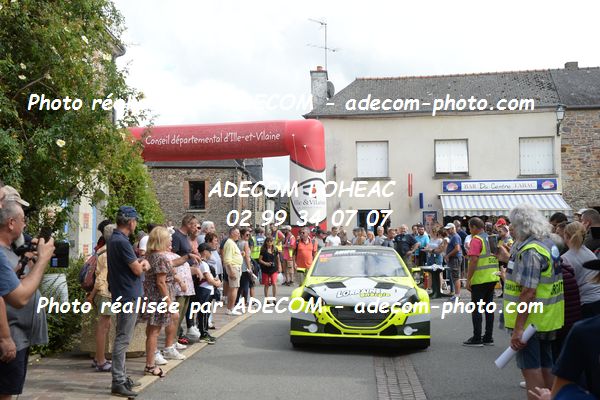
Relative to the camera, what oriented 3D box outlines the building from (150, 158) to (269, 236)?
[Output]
[{"bbox_3d":[-5.400,0.410,43.037,6.000,6.500,11.000,0,-3,-1],"label":"building"}]

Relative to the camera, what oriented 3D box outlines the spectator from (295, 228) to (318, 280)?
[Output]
[{"bbox_3d":[0.186,1.580,19.745,0.550,1.750,0.360,0,-3,5],"label":"spectator"}]

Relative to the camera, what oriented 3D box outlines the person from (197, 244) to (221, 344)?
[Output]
[{"bbox_3d":[-1.265,1.279,11.056,0.360,1.390,0.420,0,-2,0],"label":"person"}]

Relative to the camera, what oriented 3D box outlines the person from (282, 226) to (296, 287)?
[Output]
[{"bbox_3d":[-0.305,1.624,23.252,0.380,1.720,0.500,1,-3,-29],"label":"person"}]

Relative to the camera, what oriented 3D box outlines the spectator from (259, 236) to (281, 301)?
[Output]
[{"bbox_3d":[-0.675,1.607,18.241,0.520,1.540,0.340,0,-3,-3],"label":"spectator"}]

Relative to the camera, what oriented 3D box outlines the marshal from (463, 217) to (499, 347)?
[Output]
[{"bbox_3d":[2.440,1.091,10.814,0.380,1.745,0.500,-2,-3,34],"label":"marshal"}]

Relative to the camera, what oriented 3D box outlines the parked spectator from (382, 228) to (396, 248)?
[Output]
[{"bbox_3d":[2.350,1.612,20.945,0.500,1.750,0.330,2,-3,-27],"label":"parked spectator"}]

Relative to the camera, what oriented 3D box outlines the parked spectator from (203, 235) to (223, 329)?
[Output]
[{"bbox_3d":[-1.350,1.262,12.558,0.310,1.550,0.430,0,-2,9],"label":"parked spectator"}]

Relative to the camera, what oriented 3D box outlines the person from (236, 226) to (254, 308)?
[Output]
[{"bbox_3d":[-1.161,1.455,17.148,0.500,1.670,0.330,3,-4,-45],"label":"person"}]

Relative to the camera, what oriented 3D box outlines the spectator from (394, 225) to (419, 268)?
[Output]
[{"bbox_3d":[2.683,1.485,20.155,0.600,1.740,0.400,0,-2,3],"label":"spectator"}]

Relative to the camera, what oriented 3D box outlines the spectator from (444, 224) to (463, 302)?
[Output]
[{"bbox_3d":[3.596,1.448,18.750,0.400,1.770,0.500,1,-3,-21],"label":"spectator"}]

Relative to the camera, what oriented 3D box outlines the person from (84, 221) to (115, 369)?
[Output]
[{"bbox_3d":[-2.199,1.072,8.863,0.420,1.620,0.460,0,-2,0],"label":"person"}]

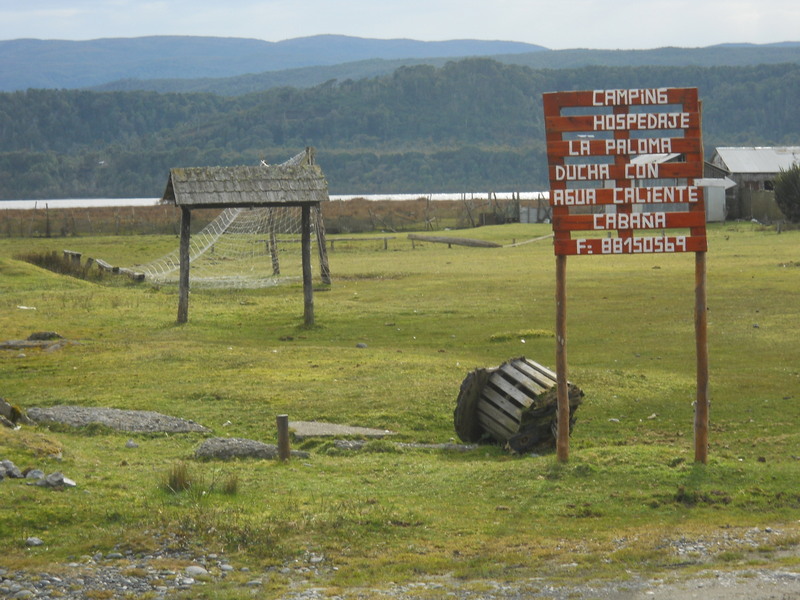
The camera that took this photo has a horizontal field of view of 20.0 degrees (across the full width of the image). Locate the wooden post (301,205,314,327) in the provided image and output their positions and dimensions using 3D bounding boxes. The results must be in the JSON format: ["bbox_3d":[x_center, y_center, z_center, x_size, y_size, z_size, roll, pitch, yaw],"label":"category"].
[{"bbox_3d":[-1.179,-0.447,29.100,0.113,1.562,0.113,-1,3,11],"label":"wooden post"}]

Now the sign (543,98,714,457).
[{"bbox_3d":[1.442,-0.152,14.350,0.980,2.350,0.110,-1,3,9],"label":"sign"}]

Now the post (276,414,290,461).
[{"bbox_3d":[-0.757,0.897,14.700,0.073,0.296,0.073,-3,3,0],"label":"post"}]

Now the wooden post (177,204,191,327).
[{"bbox_3d":[-2.737,-0.442,28.800,0.112,1.495,0.112,3,3,11],"label":"wooden post"}]

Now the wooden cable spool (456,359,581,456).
[{"bbox_3d":[0.818,0.729,15.500,0.620,0.620,0.570,2,15,-44],"label":"wooden cable spool"}]

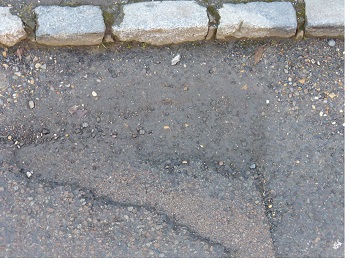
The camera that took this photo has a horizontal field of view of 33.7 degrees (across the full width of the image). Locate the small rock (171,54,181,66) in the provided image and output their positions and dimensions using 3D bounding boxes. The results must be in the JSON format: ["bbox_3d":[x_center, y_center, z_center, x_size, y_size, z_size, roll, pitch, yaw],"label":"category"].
[{"bbox_3d":[0.003,-0.208,1.666,0.016,0.013,0.037,35,67,17],"label":"small rock"}]

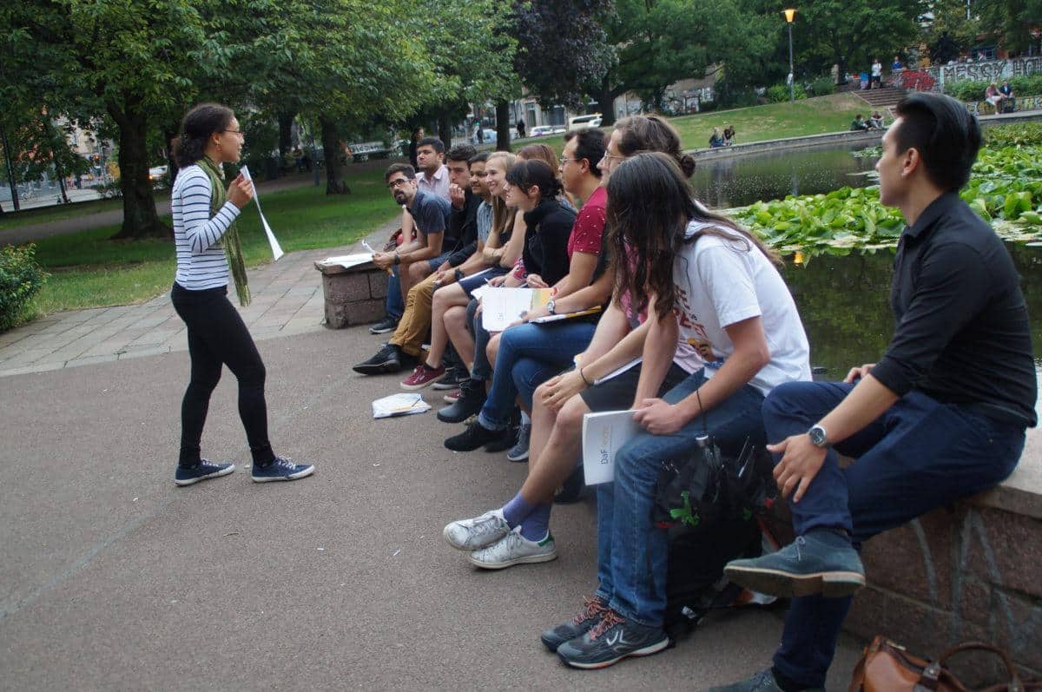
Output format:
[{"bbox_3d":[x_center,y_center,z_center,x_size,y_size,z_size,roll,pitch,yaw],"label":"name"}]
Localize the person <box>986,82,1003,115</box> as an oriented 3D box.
[{"bbox_3d":[19.081,-9.988,42.000,0.500,1.270,0.800,-11,13,-26],"label":"person"}]

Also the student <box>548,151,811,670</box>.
[{"bbox_3d":[0.409,0.134,2.890,0.800,1.340,0.500,-9,12,-15],"label":"student"}]

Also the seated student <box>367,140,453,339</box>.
[{"bbox_3d":[-0.874,-0.864,7.998,0.840,1.390,0.500,-16,16,-42],"label":"seated student"}]

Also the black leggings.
[{"bbox_3d":[-1.352,0.136,4.692,0.460,0.860,0.350,-6,12,-6],"label":"black leggings"}]

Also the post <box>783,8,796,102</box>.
[{"bbox_3d":[12.456,-13.417,48.000,0.550,4.400,0.550,0,13,24],"label":"post"}]

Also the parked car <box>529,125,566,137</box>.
[{"bbox_3d":[3.088,-24.167,117.501,4.300,1.480,1.780,-5,12,0],"label":"parked car"}]

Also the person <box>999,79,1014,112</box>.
[{"bbox_3d":[19.607,-10.110,42.000,0.580,1.280,0.750,-5,12,1],"label":"person"}]

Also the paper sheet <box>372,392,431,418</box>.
[{"bbox_3d":[-0.675,0.319,5.781,0.330,0.030,0.370,-9,12,-19],"label":"paper sheet"}]

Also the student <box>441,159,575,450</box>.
[{"bbox_3d":[-0.062,-0.164,4.743,0.720,1.280,0.470,-8,12,-12],"label":"student"}]

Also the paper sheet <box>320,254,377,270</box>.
[{"bbox_3d":[-1.454,-0.717,8.733,0.440,0.040,0.400,-9,12,-19],"label":"paper sheet"}]

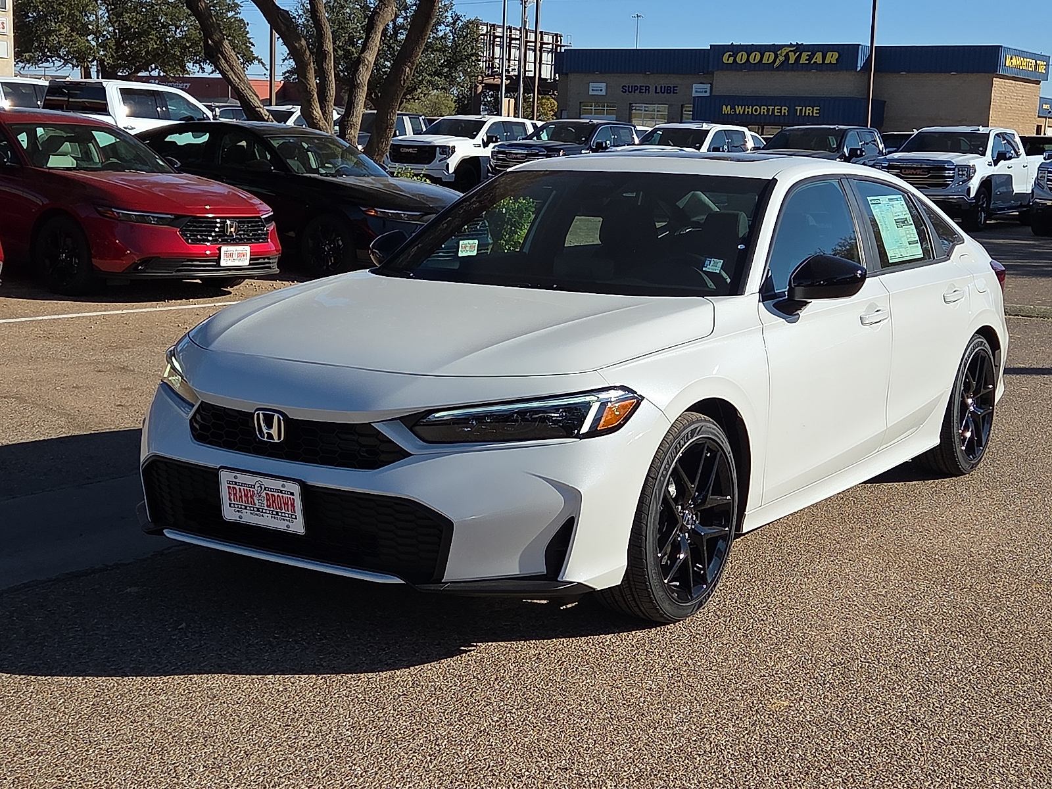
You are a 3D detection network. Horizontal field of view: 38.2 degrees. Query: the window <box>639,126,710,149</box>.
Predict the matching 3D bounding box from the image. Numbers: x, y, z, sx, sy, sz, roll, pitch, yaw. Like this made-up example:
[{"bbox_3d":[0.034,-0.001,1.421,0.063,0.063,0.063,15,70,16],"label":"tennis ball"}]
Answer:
[{"bbox_3d":[3.387,-5.829,34.600,1.580,0.480,0.650,7,11,31],"label":"window"}]

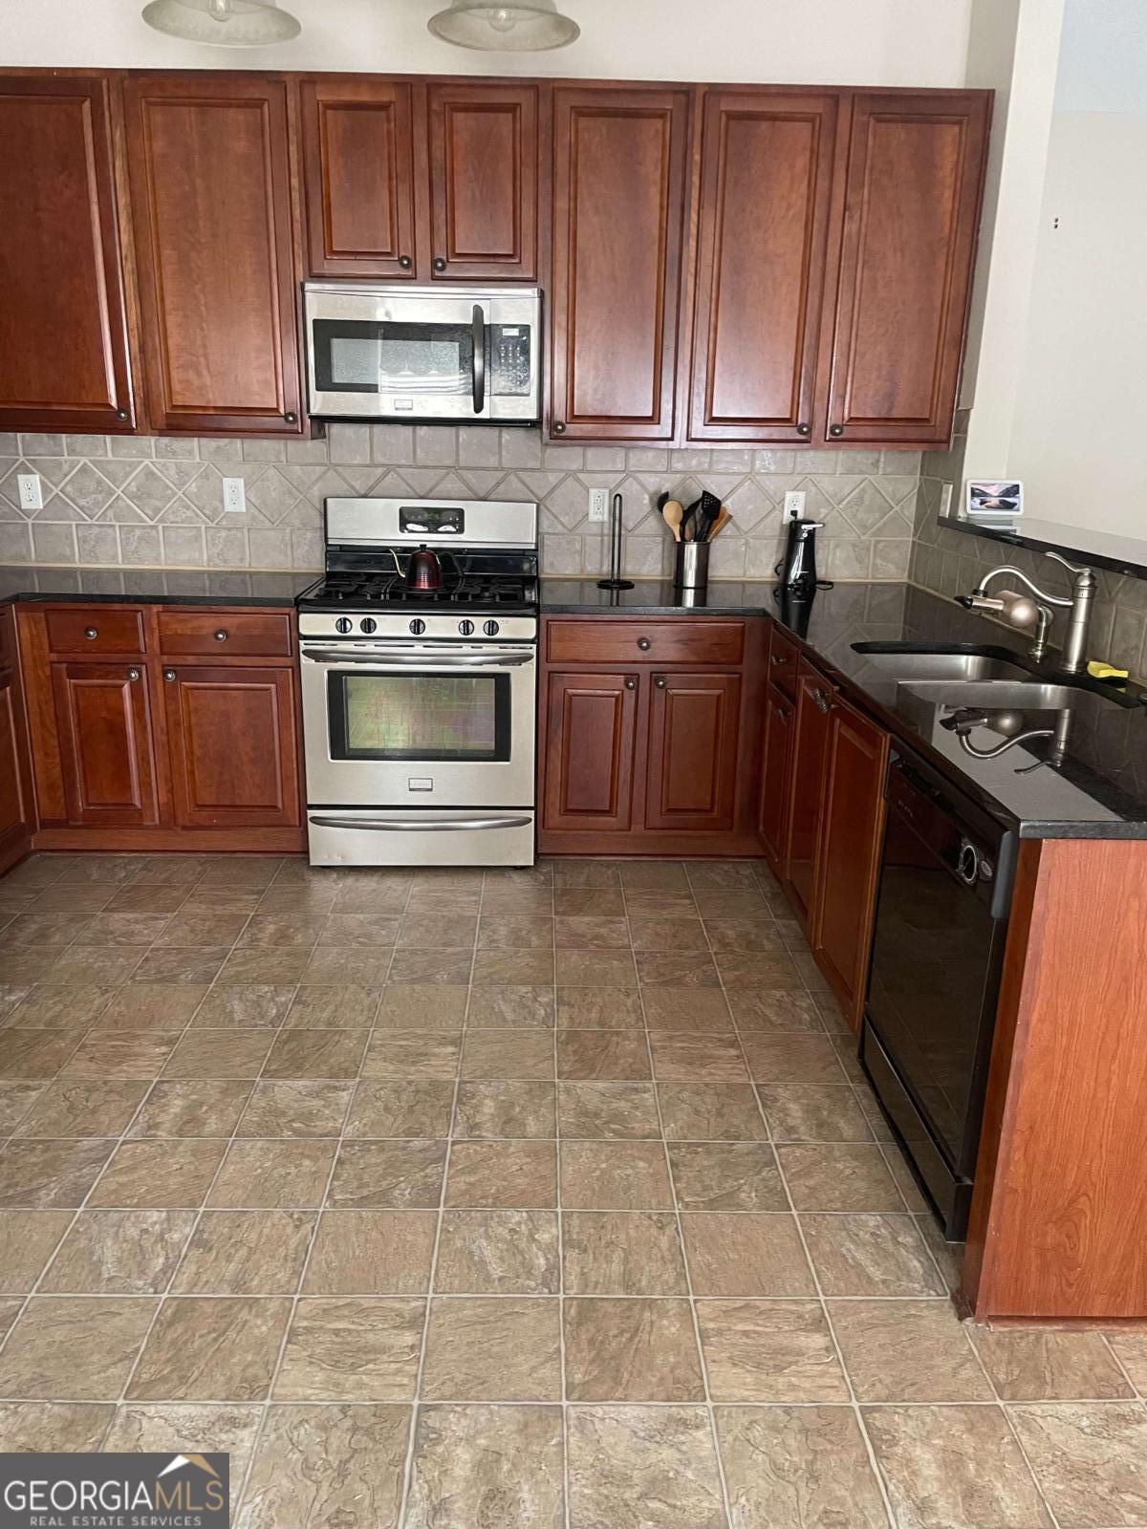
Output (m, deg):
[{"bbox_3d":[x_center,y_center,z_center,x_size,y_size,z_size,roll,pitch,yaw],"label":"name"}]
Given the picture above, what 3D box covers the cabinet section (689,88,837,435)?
[{"bbox_3d":[0.600,-1.621,3.838,0.428,1.059,0.336,1,17,0],"label":"cabinet section"}]

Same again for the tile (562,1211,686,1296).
[{"bbox_3d":[0.091,0.904,2.120,0.226,0.010,0.226,1,17,-2],"label":"tile"}]

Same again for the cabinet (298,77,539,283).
[{"bbox_3d":[-0.477,-1.861,3.744,0.759,0.601,0.325,1,17,-1],"label":"cabinet"}]

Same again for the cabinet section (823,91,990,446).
[{"bbox_3d":[1.067,-1.610,3.842,0.427,1.059,0.336,1,17,0],"label":"cabinet section"}]

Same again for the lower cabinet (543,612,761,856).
[{"bbox_3d":[0.246,-0.146,4.121,0.739,0.875,0.615,1,17,-2],"label":"lower cabinet"}]

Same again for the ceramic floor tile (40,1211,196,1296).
[{"bbox_3d":[-0.832,0.901,2.115,0.228,0.010,0.227,1,17,-2],"label":"ceramic floor tile"}]

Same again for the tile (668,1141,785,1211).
[{"bbox_3d":[0.314,0.841,2.346,0.226,0.010,0.226,1,17,-2],"label":"tile"}]

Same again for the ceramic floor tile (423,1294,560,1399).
[{"bbox_3d":[-0.132,0.967,1.895,0.226,0.010,0.226,1,17,-2],"label":"ceramic floor tile"}]

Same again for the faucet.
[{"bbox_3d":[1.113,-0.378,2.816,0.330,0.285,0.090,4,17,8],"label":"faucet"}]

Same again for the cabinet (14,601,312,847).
[{"bbox_3d":[-1.357,-0.177,4.083,0.896,0.867,0.623,1,17,-1],"label":"cabinet"}]

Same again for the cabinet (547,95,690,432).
[{"bbox_3d":[0.139,-1.613,3.819,0.457,1.058,0.342,1,17,-2],"label":"cabinet"}]

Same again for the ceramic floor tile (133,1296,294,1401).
[{"bbox_3d":[-0.595,0.970,1.903,0.222,0.010,0.222,1,17,-2],"label":"ceramic floor tile"}]

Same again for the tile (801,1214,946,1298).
[{"bbox_3d":[0.548,0.909,2.134,0.226,0.010,0.226,1,17,-2],"label":"tile"}]

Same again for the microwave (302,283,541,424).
[{"bbox_3d":[-0.481,-1.363,3.859,0.758,0.408,0.395,1,17,-1],"label":"microwave"}]

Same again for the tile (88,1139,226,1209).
[{"bbox_3d":[-0.829,0.828,2.312,0.226,0.010,0.226,1,17,-2],"label":"tile"}]

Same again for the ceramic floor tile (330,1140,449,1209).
[{"bbox_3d":[-0.376,0.839,2.351,0.222,0.010,0.222,1,17,-2],"label":"ceramic floor tile"}]

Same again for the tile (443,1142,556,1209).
[{"bbox_3d":[-0.145,0.844,2.355,0.228,0.010,0.227,1,17,-2],"label":"tile"}]

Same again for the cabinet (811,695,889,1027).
[{"bbox_3d":[0.951,0.217,2.748,0.600,0.750,0.460,1,17,-2],"label":"cabinet"}]

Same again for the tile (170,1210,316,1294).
[{"bbox_3d":[-0.594,0.896,2.100,0.226,0.010,0.226,1,17,-2],"label":"tile"}]

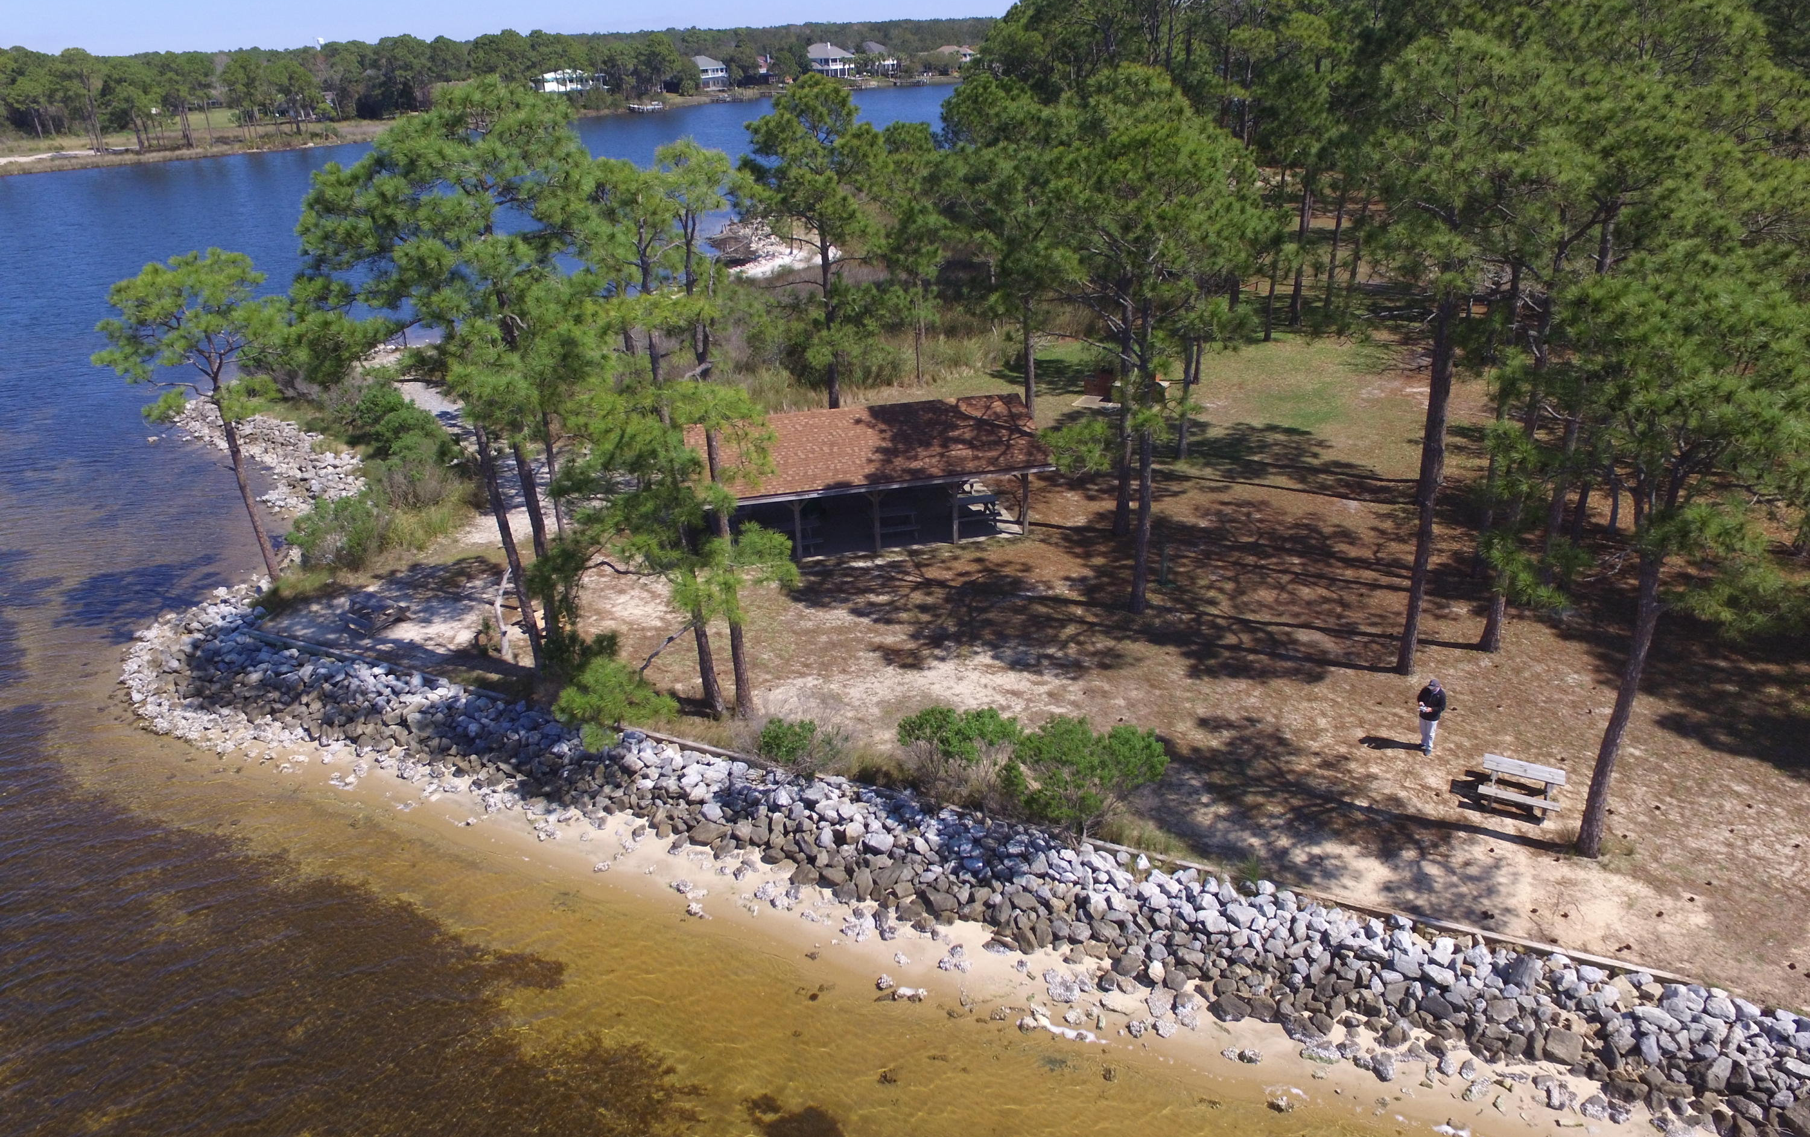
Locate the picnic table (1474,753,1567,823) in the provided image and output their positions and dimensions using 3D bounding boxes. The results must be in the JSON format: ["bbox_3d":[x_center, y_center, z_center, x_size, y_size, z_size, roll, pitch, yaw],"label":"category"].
[{"bbox_3d":[12.853,4.521,21.857,1.520,0.780,1.380,13,31,26],"label":"picnic table"}]

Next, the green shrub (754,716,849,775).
[{"bbox_3d":[-2.301,4.022,23.666,2.075,1.143,1.494,-2,28,0],"label":"green shrub"}]

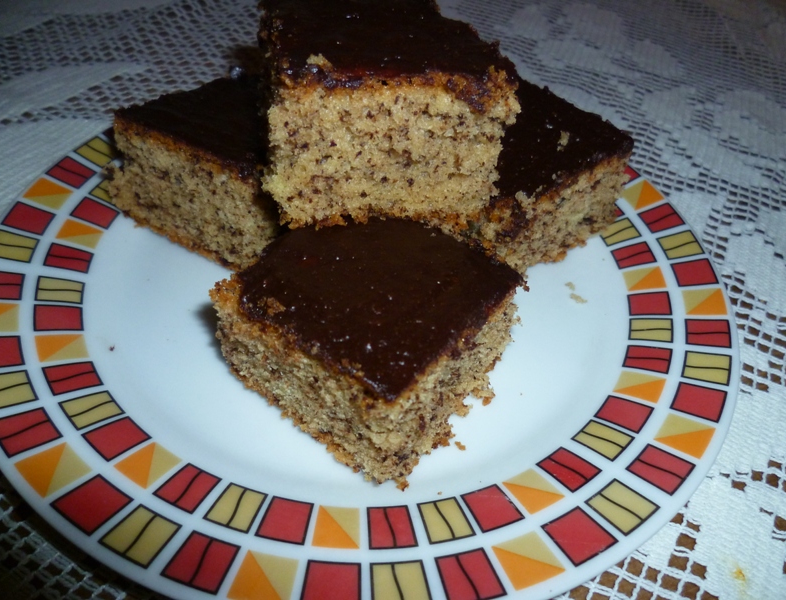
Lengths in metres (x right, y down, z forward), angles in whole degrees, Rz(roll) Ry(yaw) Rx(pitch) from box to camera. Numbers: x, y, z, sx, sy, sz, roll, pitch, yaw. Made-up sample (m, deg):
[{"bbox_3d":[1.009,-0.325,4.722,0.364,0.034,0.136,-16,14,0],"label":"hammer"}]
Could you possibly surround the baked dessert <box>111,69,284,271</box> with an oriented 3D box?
[{"bbox_3d":[-0.050,-0.042,0.208,0.051,0.034,0.049,26,38,14],"label":"baked dessert"}]

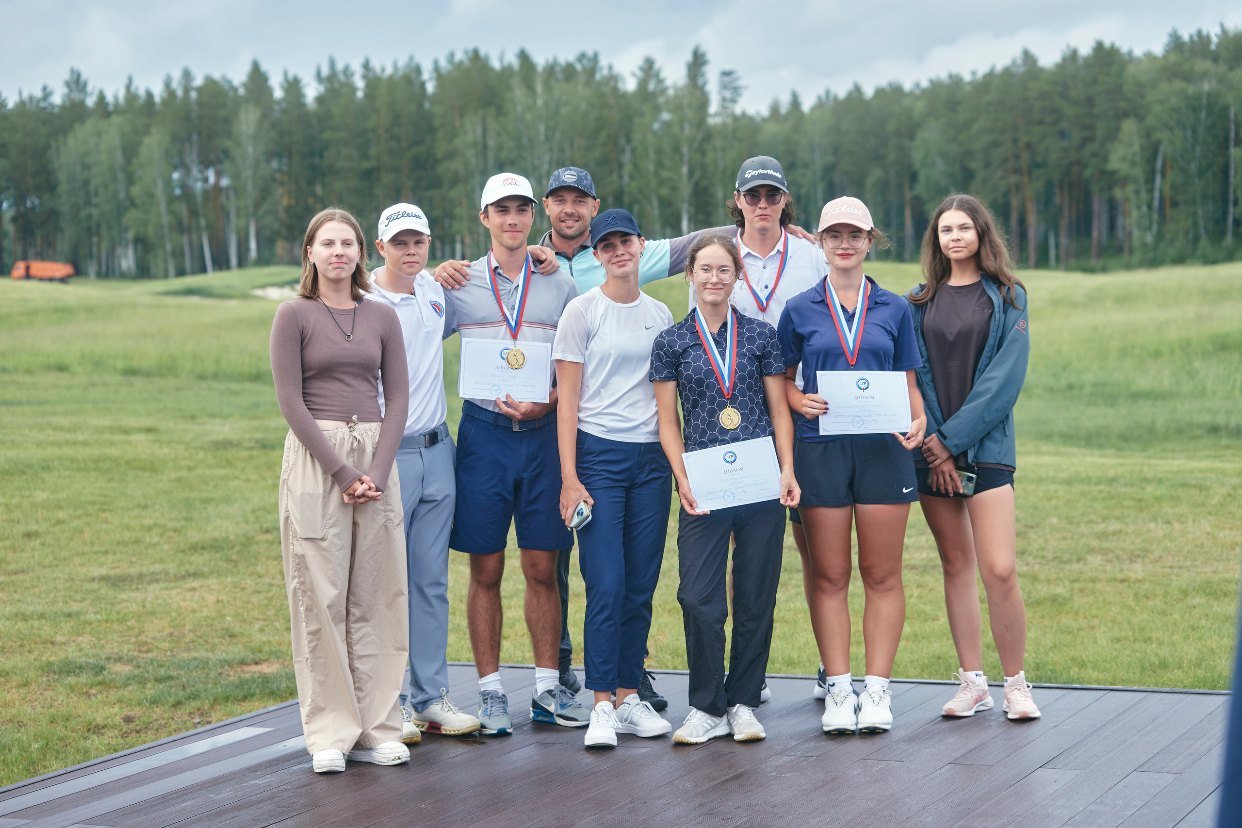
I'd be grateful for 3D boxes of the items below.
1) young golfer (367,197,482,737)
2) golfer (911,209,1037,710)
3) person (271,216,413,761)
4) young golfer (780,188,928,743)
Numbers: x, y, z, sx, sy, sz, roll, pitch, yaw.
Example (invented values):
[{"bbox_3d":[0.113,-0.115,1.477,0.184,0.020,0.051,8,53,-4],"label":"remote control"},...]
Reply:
[{"bbox_3d":[-0.652,0.189,7.930,0.460,1.740,0.360,-4,4,-29],"label":"young golfer"},{"bbox_3d":[1.166,0.143,7.980,0.450,1.720,0.350,0,4,26],"label":"golfer"},{"bbox_3d":[-0.875,0.234,7.520,0.440,1.730,0.340,-3,4,-22],"label":"person"},{"bbox_3d":[0.751,0.166,7.870,0.490,1.720,0.350,-1,3,5],"label":"young golfer"}]

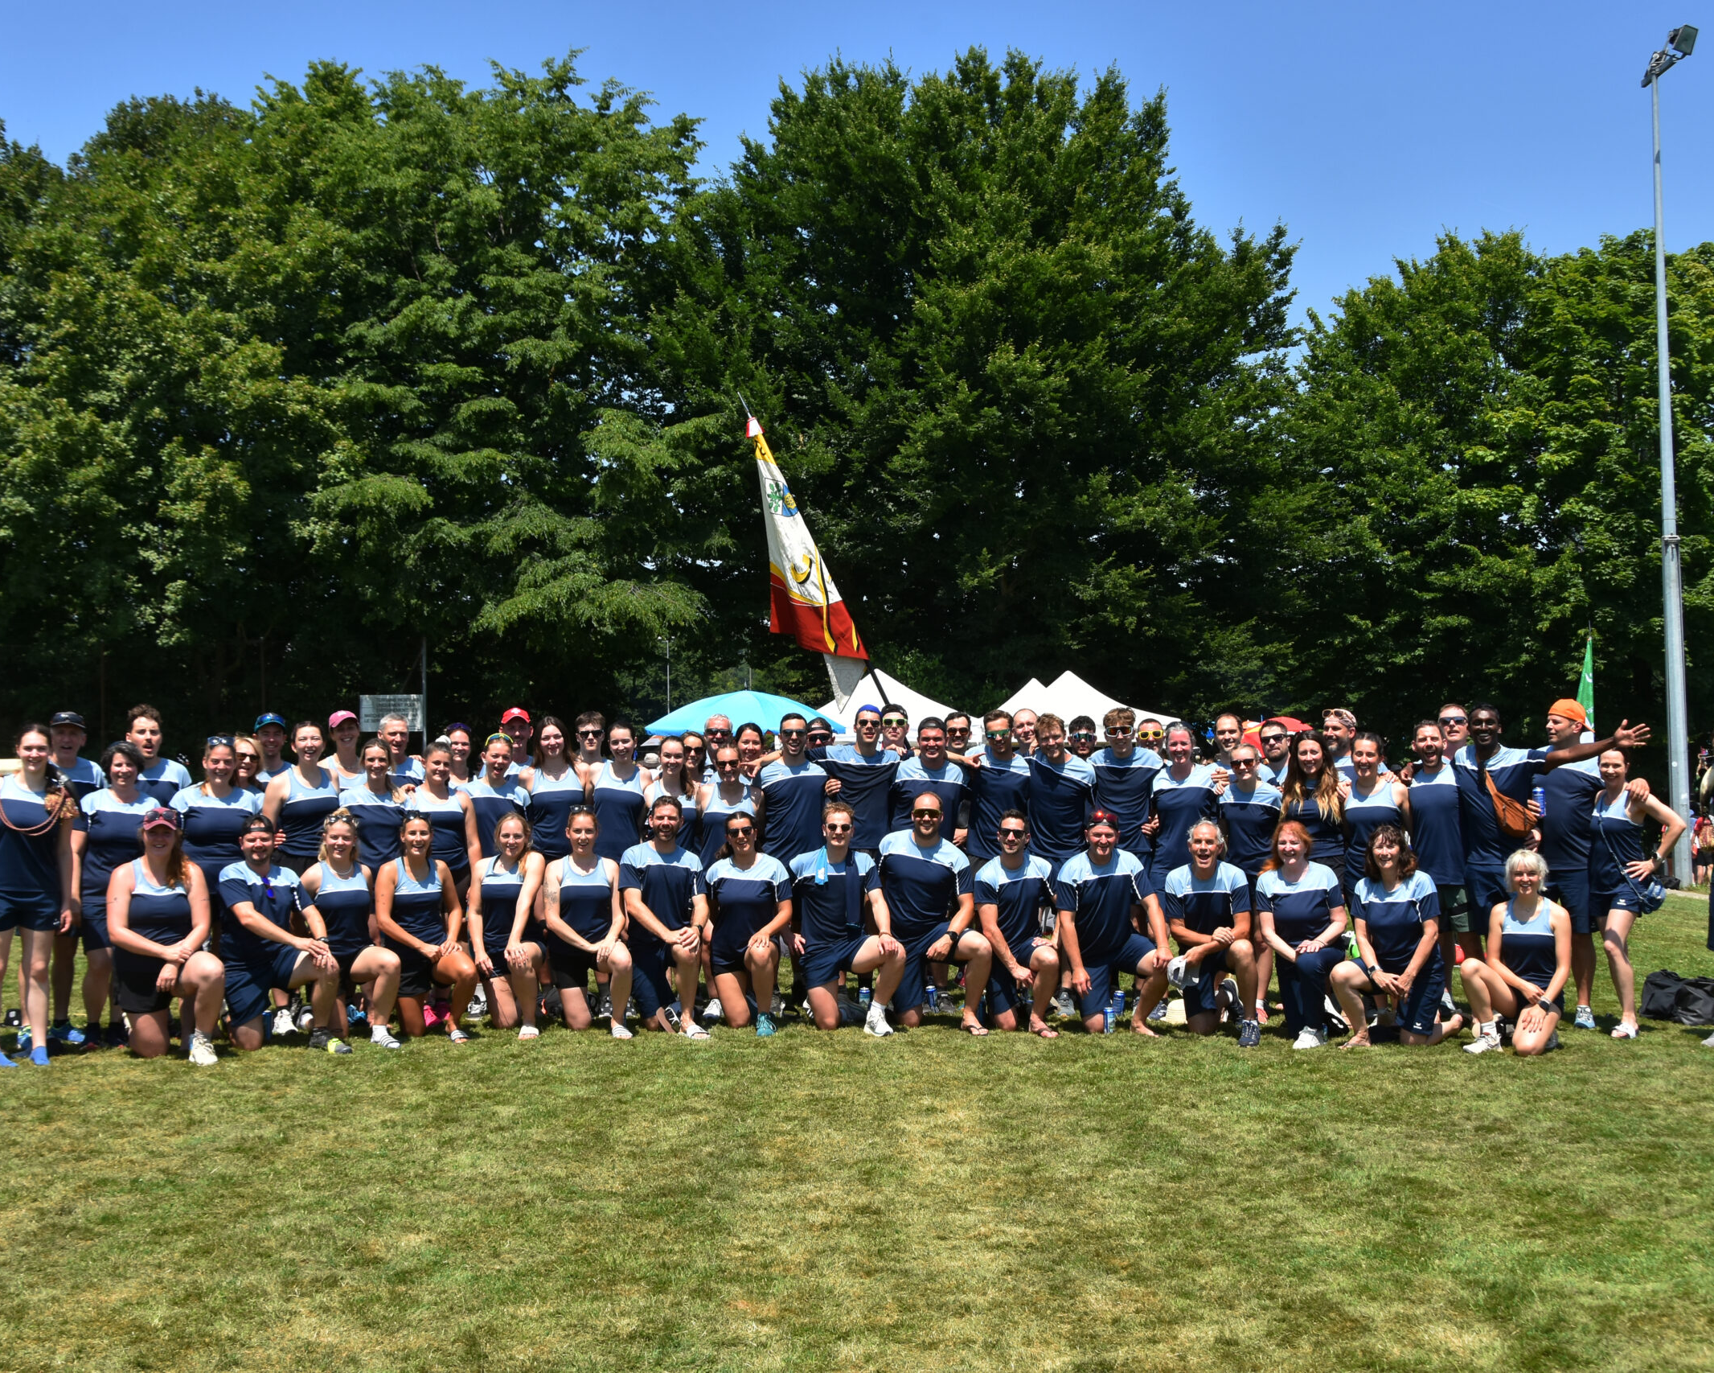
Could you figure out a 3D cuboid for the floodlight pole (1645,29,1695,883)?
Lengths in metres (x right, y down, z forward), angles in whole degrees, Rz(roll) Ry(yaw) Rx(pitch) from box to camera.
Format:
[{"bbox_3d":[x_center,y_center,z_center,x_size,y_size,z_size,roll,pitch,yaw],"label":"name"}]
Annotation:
[{"bbox_3d":[11.426,-3.216,29.500,0.550,11.900,1.100,0,-2,-24],"label":"floodlight pole"}]

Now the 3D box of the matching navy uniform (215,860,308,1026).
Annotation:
[{"bbox_3d":[-3.098,1.333,11.000,0.490,0.880,0.460,0,-1,-17],"label":"matching navy uniform"}]

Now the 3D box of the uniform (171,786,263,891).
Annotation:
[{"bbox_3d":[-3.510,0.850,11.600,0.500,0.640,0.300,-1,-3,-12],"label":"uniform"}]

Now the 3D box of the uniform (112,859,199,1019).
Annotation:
[{"bbox_3d":[-3.642,1.299,11.000,0.450,0.820,0.420,0,-3,-14],"label":"uniform"}]

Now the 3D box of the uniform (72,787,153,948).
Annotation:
[{"bbox_3d":[-4.061,0.991,11.600,0.470,0.890,0.320,0,-3,-14],"label":"uniform"}]

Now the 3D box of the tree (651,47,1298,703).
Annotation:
[{"bbox_3d":[2.159,-4.694,40.000,12.400,14.700,11.000,0,-1,0],"label":"tree"}]

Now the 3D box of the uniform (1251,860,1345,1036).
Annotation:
[{"bbox_3d":[2.456,1.459,11.750,0.520,0.970,0.550,-1,-2,6],"label":"uniform"}]

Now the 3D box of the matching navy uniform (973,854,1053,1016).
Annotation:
[{"bbox_3d":[0.889,1.408,12.000,0.470,0.940,0.450,-1,-3,-9],"label":"matching navy uniform"}]

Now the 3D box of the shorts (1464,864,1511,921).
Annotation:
[{"bbox_3d":[3.705,1.228,12.200,0.410,0.410,0.290,0,-1,9],"label":"shorts"}]

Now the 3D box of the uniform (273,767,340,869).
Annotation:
[{"bbox_3d":[-3.072,0.722,11.800,0.380,0.580,0.270,-1,-2,-14],"label":"uniform"}]

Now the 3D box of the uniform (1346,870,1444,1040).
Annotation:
[{"bbox_3d":[2.895,1.431,11.350,0.520,0.880,0.450,0,-1,18],"label":"uniform"}]

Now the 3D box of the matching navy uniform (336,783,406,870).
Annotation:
[{"bbox_3d":[-2.732,0.807,12.000,0.430,0.570,0.290,-1,-3,-7],"label":"matching navy uniform"}]

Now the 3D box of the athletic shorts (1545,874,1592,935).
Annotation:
[{"bbox_3d":[4.104,1.237,12.200,0.400,0.400,0.310,-2,-3,22],"label":"athletic shorts"}]

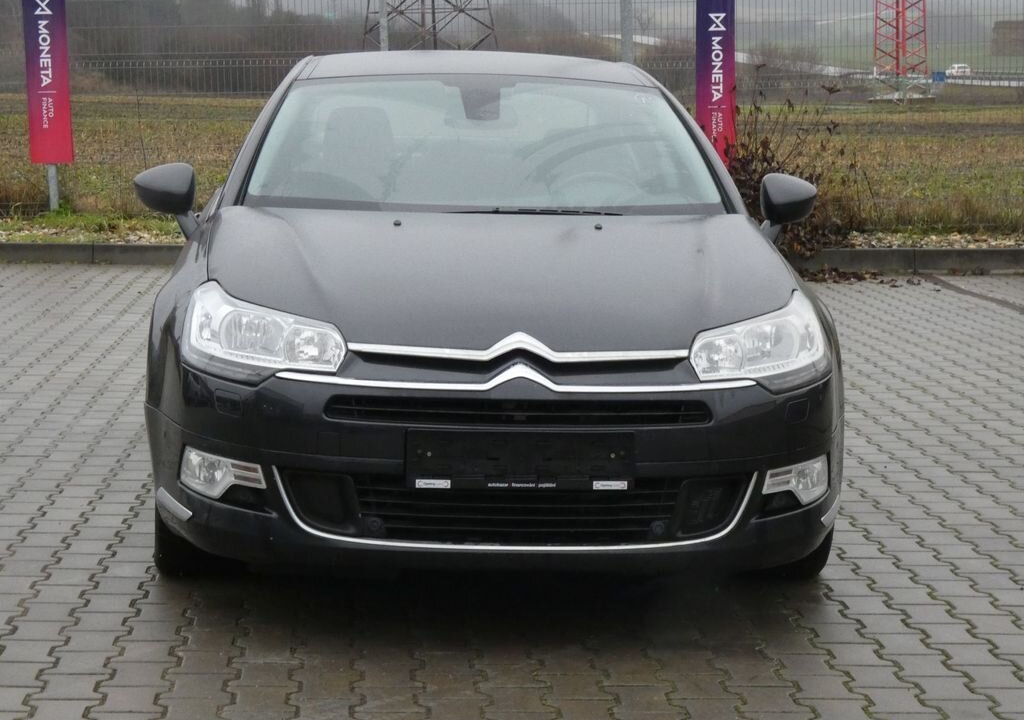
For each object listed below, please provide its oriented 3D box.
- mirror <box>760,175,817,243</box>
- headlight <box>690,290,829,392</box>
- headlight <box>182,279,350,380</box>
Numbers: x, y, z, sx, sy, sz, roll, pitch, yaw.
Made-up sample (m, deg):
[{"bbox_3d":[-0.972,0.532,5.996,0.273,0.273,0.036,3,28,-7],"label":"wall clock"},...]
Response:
[{"bbox_3d":[0.853,-0.465,6.992,0.198,0.222,0.170,1,6,-4],"label":"mirror"},{"bbox_3d":[0.603,-0.043,5.493,0.420,0.220,0.520,1,6,-4],"label":"headlight"},{"bbox_3d":[-0.604,-0.063,5.407,0.420,0.220,0.520,1,6,-4],"label":"headlight"}]

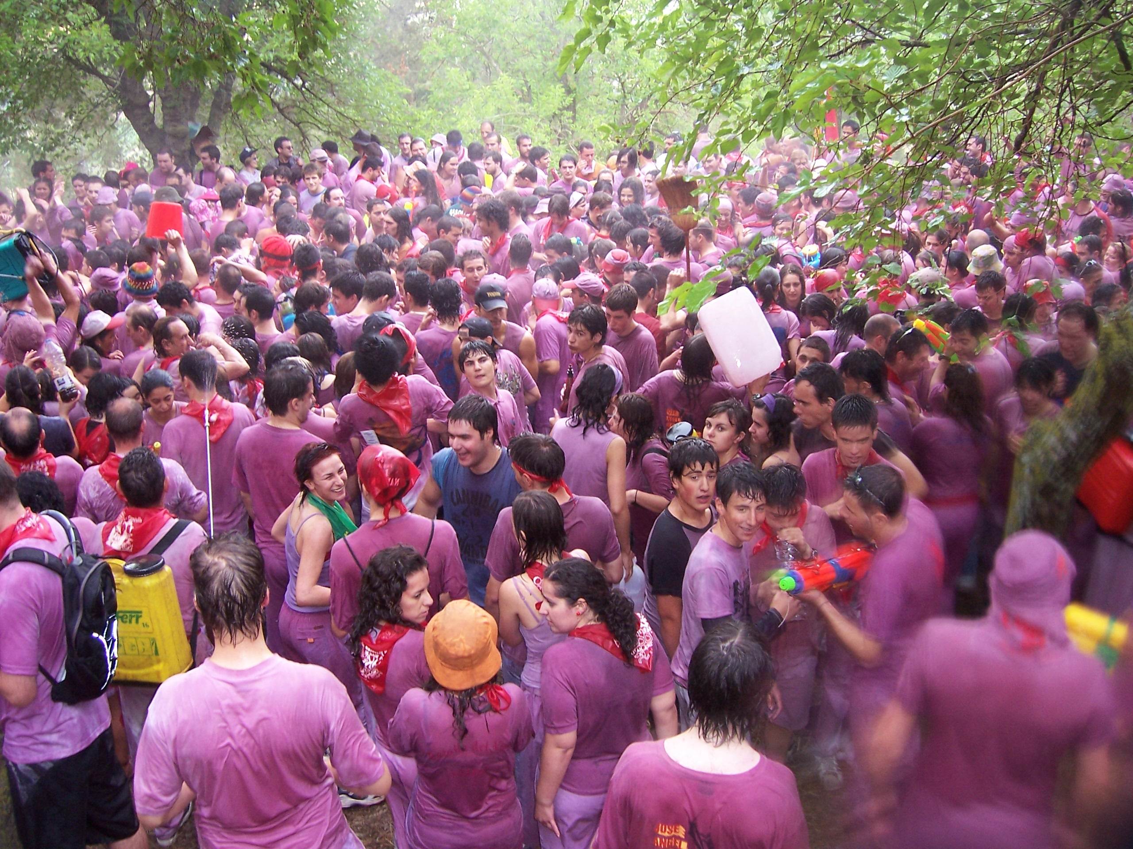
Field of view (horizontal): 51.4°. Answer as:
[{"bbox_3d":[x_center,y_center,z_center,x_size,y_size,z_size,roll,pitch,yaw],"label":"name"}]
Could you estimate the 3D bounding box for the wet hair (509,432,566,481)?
[{"bbox_3d":[-0.100,0.112,4.100,0.215,0.180,0.180,6,19,38],"label":"wet hair"}]

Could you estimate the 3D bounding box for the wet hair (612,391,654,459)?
[{"bbox_3d":[0.278,0.013,4.900,0.200,0.280,0.175,3,20,8],"label":"wet hair"}]

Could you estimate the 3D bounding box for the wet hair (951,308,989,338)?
[{"bbox_3d":[1.893,-0.469,5.527,0.200,0.170,0.170,-13,23,-34],"label":"wet hair"}]

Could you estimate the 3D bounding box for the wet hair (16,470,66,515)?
[{"bbox_3d":[-1.898,0.260,4.250,0.185,0.220,0.200,-3,20,-9],"label":"wet hair"}]

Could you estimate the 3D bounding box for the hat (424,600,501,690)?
[{"bbox_3d":[-0.315,0.660,3.550,0.230,0.150,0.250,-6,20,2],"label":"hat"}]

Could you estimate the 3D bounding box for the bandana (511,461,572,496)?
[{"bbox_3d":[-0.097,0.182,4.220,0.180,0.100,0.220,-18,25,-42],"label":"bandana"}]

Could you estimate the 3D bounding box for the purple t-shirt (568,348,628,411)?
[{"bbox_3d":[0.142,-0.035,5.682,0.280,0.660,0.470,-13,23,-33],"label":"purple t-shirt"}]

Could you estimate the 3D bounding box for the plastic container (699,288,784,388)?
[{"bbox_3d":[0.768,-0.389,5.200,0.240,0.385,0.230,-26,3,9],"label":"plastic container"}]

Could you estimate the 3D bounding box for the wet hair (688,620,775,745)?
[{"bbox_3d":[0.364,0.569,2.600,0.185,0.255,0.205,3,20,8],"label":"wet hair"}]

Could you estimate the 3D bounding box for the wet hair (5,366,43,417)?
[{"bbox_3d":[-2.288,-0.145,4.967,0.160,0.210,0.190,-4,19,-11],"label":"wet hair"}]

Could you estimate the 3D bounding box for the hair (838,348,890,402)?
[{"bbox_3d":[1.248,-0.206,4.950,0.220,0.220,0.185,-8,20,1],"label":"hair"}]

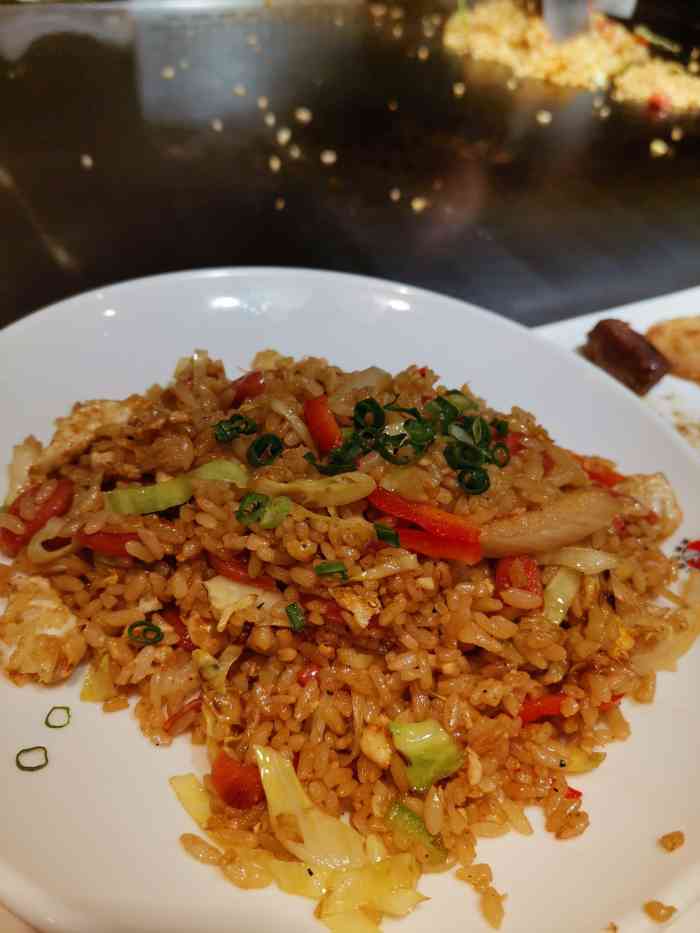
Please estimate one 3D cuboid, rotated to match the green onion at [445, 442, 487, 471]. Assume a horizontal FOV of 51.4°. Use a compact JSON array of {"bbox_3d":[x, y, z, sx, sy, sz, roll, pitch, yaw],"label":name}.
[{"bbox_3d":[0.036,-0.003,0.224,0.012,0.005,0.010,0,42,-12],"label":"green onion"}]

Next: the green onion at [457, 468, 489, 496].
[{"bbox_3d":[0.036,0.004,0.208,0.009,0.005,0.008,6,41,-5],"label":"green onion"}]

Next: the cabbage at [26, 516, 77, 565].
[{"bbox_3d":[-0.081,0.020,0.197,0.008,0.006,0.013,37,47,27],"label":"cabbage"}]

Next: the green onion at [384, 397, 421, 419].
[{"bbox_3d":[0.016,-0.018,0.220,0.011,0.004,0.006,-1,42,-13],"label":"green onion"}]

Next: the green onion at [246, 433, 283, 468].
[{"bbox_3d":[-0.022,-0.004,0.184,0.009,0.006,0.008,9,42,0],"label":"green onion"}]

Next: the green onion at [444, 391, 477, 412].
[{"bbox_3d":[0.033,-0.019,0.218,0.009,0.005,0.006,-5,43,-15],"label":"green onion"}]

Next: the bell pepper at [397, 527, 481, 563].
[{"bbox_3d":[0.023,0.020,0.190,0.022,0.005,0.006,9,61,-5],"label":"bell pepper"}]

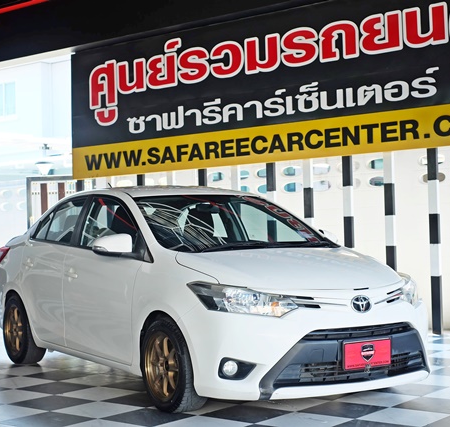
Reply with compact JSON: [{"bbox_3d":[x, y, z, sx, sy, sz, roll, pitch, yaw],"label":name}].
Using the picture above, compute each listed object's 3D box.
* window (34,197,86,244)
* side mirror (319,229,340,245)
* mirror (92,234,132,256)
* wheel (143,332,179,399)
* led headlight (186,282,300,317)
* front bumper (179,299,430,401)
[{"bbox_3d":[-1.224,0.058,7.036,0.080,0.360,0.800,28,-14,-26],"label":"window"},{"bbox_3d":[0.707,0.189,6.790,0.240,0.140,0.140,0,-1,-31],"label":"side mirror"},{"bbox_3d":[-0.709,0.201,5.927,0.240,0.140,0.140,0,-1,-31],"label":"mirror"},{"bbox_3d":[-0.288,0.878,5.460,0.180,0.410,0.410,0,-1,-33],"label":"wheel"},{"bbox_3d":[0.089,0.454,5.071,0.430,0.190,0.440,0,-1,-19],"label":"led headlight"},{"bbox_3d":[0.621,0.728,5.325,1.697,0.525,0.576,0,-1,-31],"label":"front bumper"}]

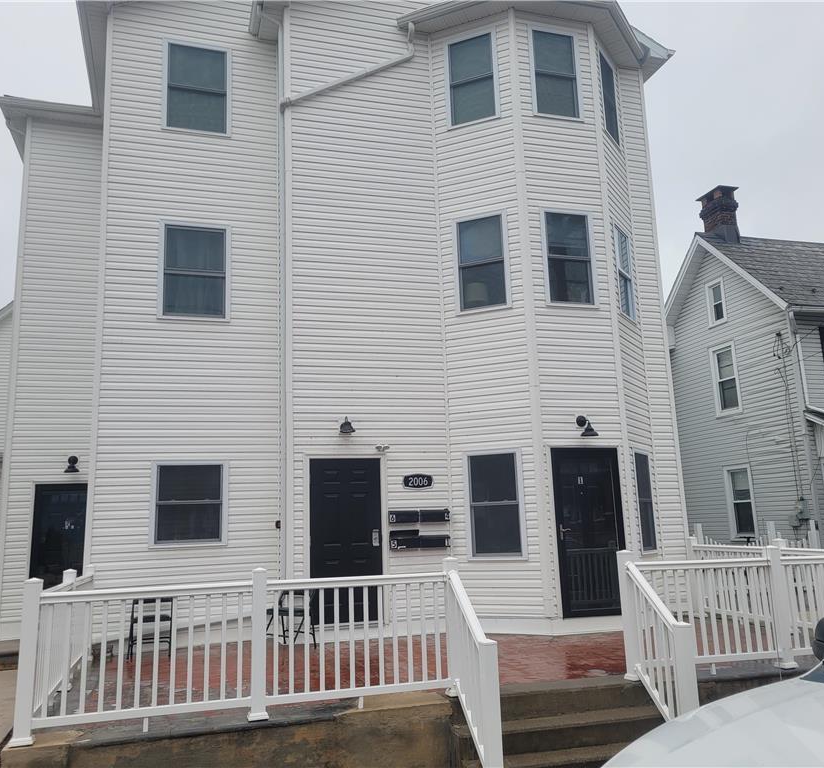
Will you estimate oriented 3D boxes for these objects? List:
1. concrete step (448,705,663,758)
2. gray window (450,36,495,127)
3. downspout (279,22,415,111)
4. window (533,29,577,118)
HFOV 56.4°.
[{"bbox_3d":[1.230,2.859,6.321,1.780,0.169,0.321,1,-10,-15],"label":"concrete step"},{"bbox_3d":[0.847,-4.327,10.929,0.660,1.280,0.080,-6,-11,23],"label":"gray window"},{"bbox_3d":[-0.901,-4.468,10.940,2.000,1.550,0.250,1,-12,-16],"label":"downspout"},{"bbox_3d":[2.057,-4.428,10.977,0.660,1.310,0.100,1,-12,-16],"label":"window"}]

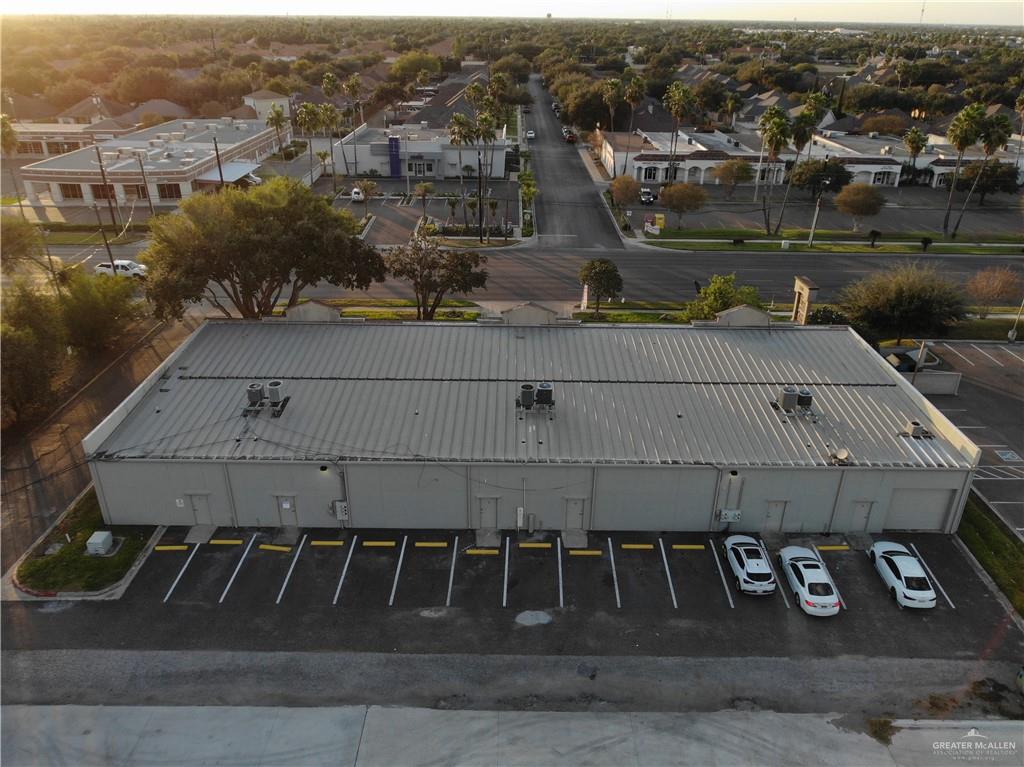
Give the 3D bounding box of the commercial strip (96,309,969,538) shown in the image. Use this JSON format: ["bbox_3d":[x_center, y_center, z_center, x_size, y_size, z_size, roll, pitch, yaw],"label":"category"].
[{"bbox_3d":[1.072,1.497,46.765,47.929,6.200,17.600,1,27,0],"label":"commercial strip"}]

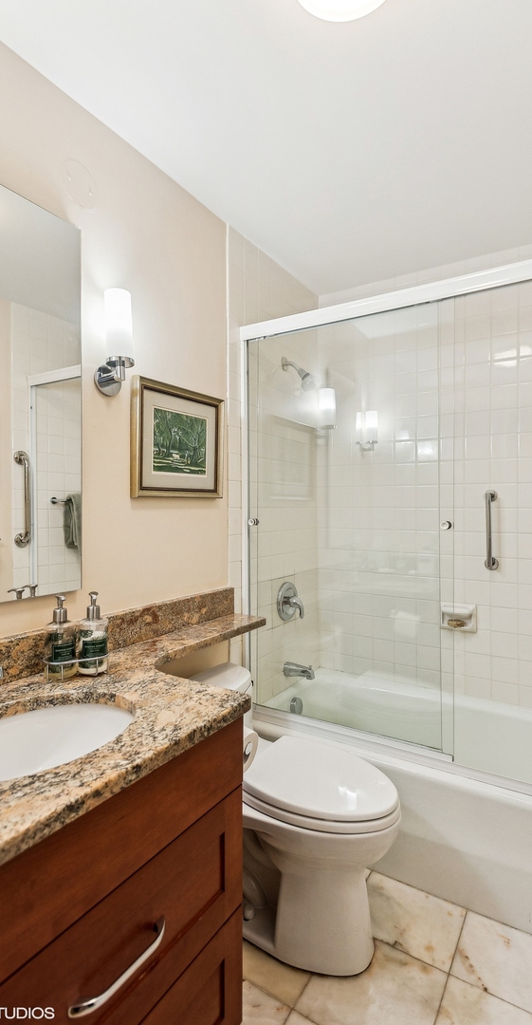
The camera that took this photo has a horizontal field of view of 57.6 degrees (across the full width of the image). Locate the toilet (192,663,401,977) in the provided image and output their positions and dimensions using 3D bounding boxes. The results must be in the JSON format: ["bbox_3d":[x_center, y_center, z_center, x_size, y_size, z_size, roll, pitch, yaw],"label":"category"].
[{"bbox_3d":[0.063,0.906,1.543,0.735,0.656,0.400,0,0,32],"label":"toilet"}]

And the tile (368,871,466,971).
[{"bbox_3d":[0.425,1.239,1.478,0.306,0.010,0.255,0,0,32],"label":"tile"}]

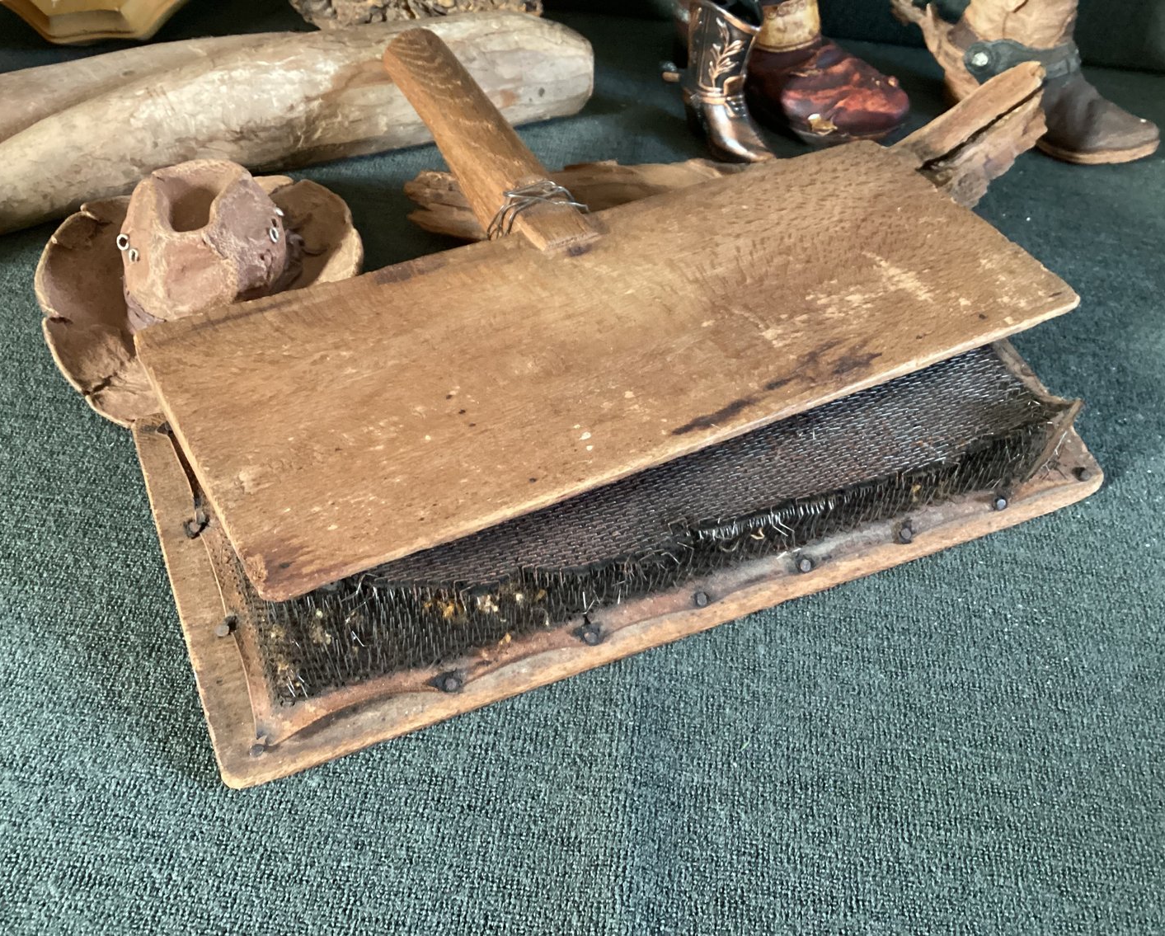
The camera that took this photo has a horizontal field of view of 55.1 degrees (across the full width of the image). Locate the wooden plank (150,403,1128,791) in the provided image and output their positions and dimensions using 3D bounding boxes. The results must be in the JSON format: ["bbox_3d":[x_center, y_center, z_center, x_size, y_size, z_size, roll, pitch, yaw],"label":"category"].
[{"bbox_3d":[0.015,-0.007,0.376,0.299,0.021,0.140,-16,51,-18],"label":"wooden plank"}]

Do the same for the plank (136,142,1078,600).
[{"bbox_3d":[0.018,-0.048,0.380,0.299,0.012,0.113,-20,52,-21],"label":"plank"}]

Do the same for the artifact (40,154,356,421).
[{"bbox_3d":[-0.138,-0.078,0.406,0.109,0.054,0.110,-5,49,-9],"label":"artifact"}]

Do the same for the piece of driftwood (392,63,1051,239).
[{"bbox_3d":[0.061,-0.114,0.402,0.250,0.042,0.045,-10,48,-14],"label":"piece of driftwood"}]

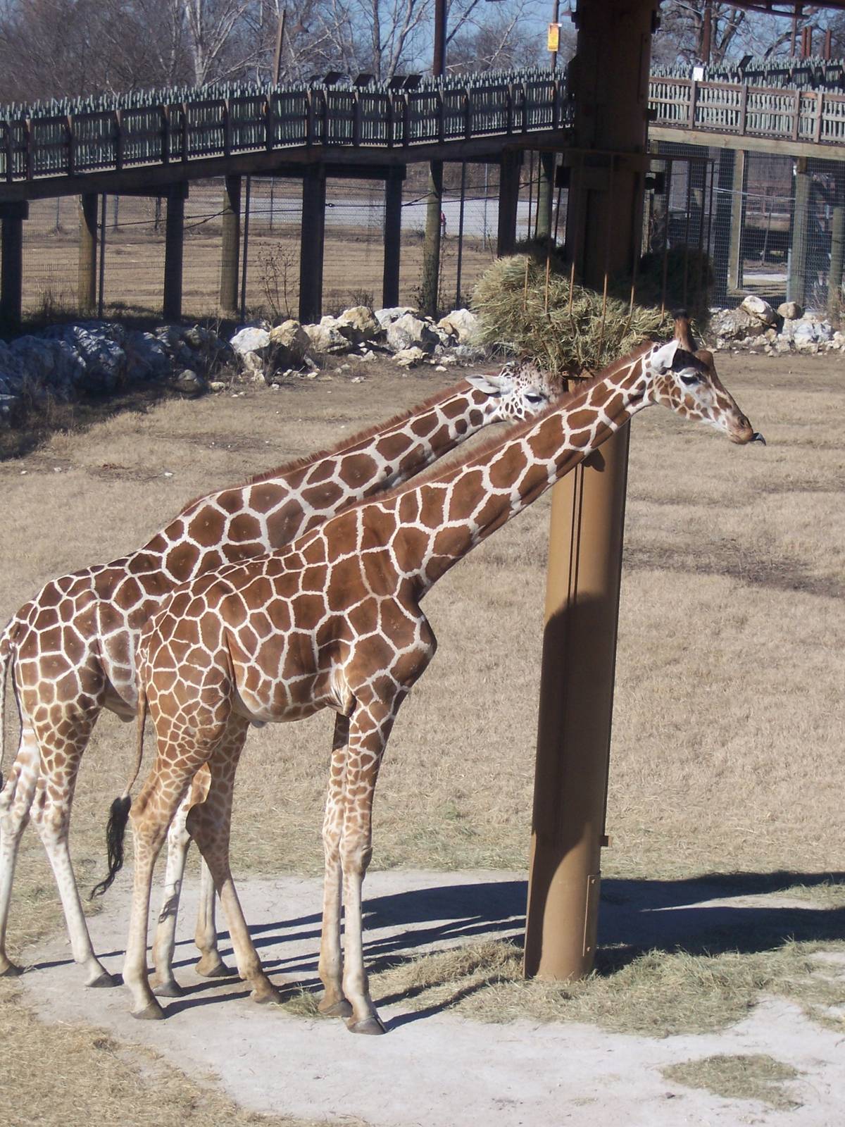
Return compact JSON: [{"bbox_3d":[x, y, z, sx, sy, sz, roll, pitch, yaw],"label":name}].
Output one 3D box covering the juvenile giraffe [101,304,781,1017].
[{"bbox_3d":[0.026,0.508,16.885,3.049,3.540,0.740,3,8,7],"label":"juvenile giraffe"}]

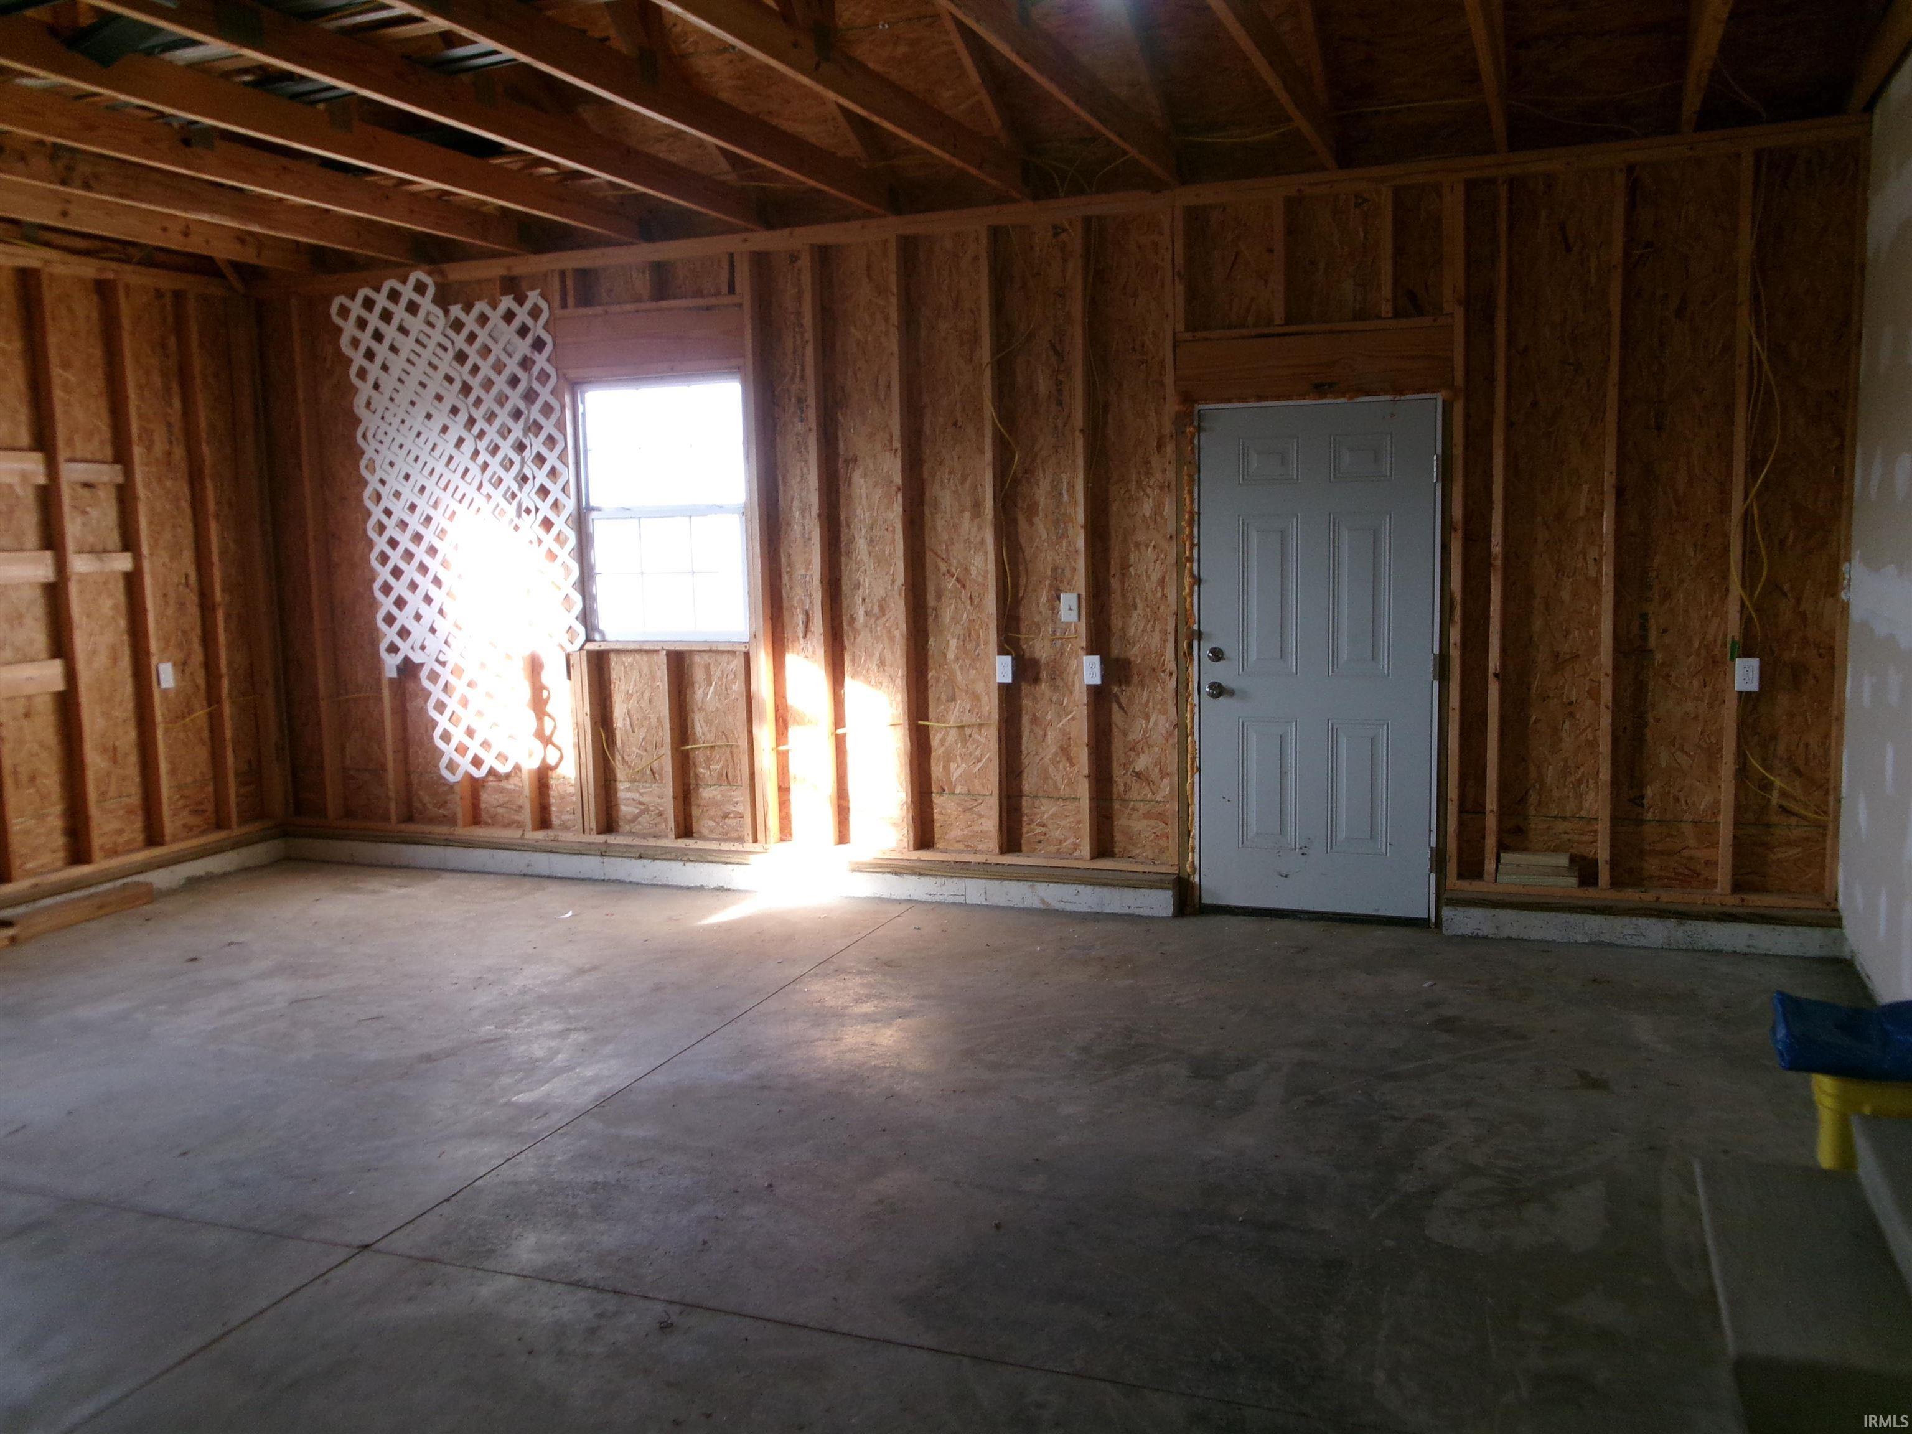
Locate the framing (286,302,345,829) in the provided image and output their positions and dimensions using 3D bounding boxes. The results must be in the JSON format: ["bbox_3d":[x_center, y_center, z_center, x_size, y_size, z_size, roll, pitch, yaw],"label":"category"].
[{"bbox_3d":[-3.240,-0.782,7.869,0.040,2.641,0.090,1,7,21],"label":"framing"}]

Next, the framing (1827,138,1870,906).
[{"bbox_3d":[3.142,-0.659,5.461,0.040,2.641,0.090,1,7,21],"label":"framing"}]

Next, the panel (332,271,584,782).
[{"bbox_3d":[-2.401,-0.900,7.466,1.375,2.475,0.040,1,7,21],"label":"panel"}]

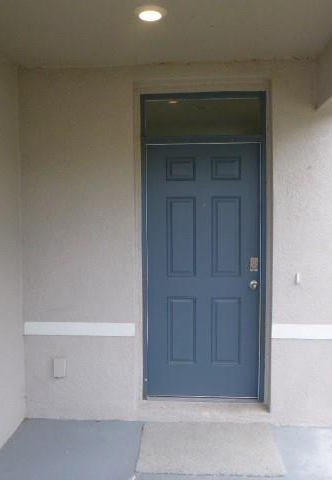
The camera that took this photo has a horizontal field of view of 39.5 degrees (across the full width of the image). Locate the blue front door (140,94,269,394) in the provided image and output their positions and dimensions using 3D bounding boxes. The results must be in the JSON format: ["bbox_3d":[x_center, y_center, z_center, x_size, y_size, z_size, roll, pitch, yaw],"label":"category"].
[{"bbox_3d":[0.298,0.076,3.687,0.970,2.430,0.100,0,3,4],"label":"blue front door"}]

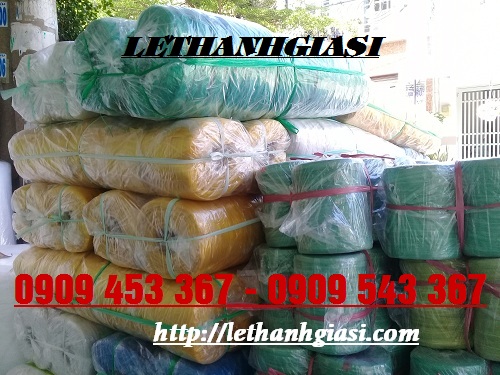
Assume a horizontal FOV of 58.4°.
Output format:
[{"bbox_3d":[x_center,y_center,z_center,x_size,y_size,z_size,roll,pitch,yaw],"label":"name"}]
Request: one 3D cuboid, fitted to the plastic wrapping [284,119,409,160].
[{"bbox_3d":[0.535,-0.200,2.485,1.108,0.256,0.525,3,2,-44],"label":"plastic wrapping"}]

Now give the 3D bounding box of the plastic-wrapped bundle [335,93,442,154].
[{"bbox_3d":[0.959,-0.412,3.124,0.966,0.213,0.383,18,-6,-32],"label":"plastic-wrapped bundle"}]

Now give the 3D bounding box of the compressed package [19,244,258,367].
[{"bbox_3d":[-0.402,0.360,1.702,1.058,0.249,0.535,3,6,36],"label":"compressed package"}]

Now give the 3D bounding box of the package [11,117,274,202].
[{"bbox_3d":[-0.472,-0.128,1.952,1.136,0.256,0.540,3,6,37],"label":"package"}]

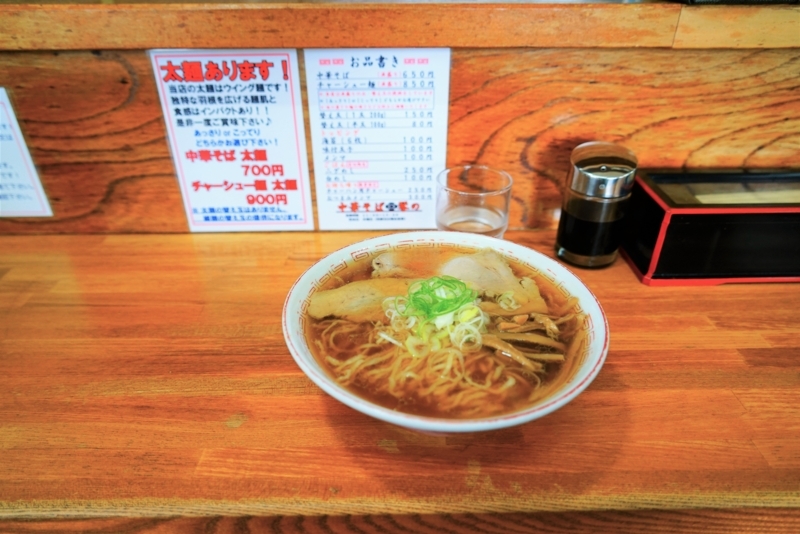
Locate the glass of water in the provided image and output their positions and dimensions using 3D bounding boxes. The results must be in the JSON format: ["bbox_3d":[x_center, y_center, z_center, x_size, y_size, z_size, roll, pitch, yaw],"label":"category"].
[{"bbox_3d":[0.076,-0.054,0.566,0.077,0.083,0.077,-1,32,-2],"label":"glass of water"}]

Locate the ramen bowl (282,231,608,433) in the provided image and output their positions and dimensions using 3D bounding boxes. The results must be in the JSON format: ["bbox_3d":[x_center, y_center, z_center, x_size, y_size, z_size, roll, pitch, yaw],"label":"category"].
[{"bbox_3d":[0.031,0.057,0.400,0.225,0.070,0.225,0,32,0],"label":"ramen bowl"}]

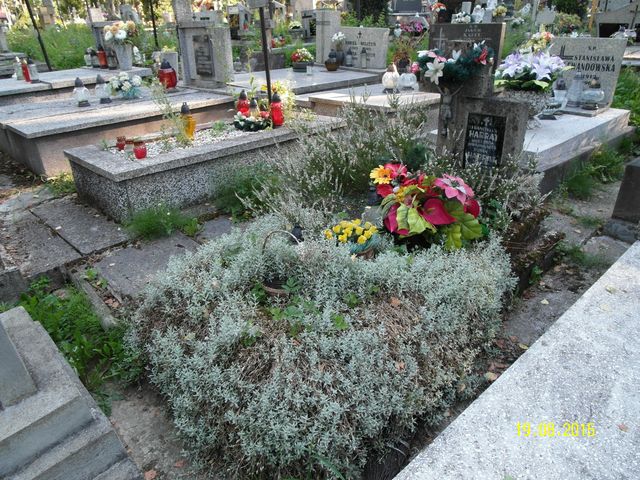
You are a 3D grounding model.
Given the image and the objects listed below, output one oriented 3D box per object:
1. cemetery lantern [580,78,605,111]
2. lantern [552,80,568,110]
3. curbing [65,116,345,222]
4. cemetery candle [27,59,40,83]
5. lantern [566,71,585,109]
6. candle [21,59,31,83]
[{"bbox_3d":[2.457,-1.310,3.996,0.200,0.260,0.200,-2,27,0],"label":"cemetery lantern"},{"bbox_3d":[2.198,-1.330,4.055,0.140,0.270,0.140,-2,27,0],"label":"lantern"},{"bbox_3d":[-0.794,-0.752,3.872,0.773,0.347,2.341,23,34,37],"label":"curbing"},{"bbox_3d":[-3.821,-2.255,5.900,0.145,0.290,0.145,1,27,0],"label":"cemetery candle"},{"bbox_3d":[2.606,-1.529,4.500,0.150,0.353,0.150,1,27,0],"label":"lantern"},{"bbox_3d":[-3.264,-1.878,4.925,0.080,0.250,0.080,-2,27,0],"label":"candle"}]

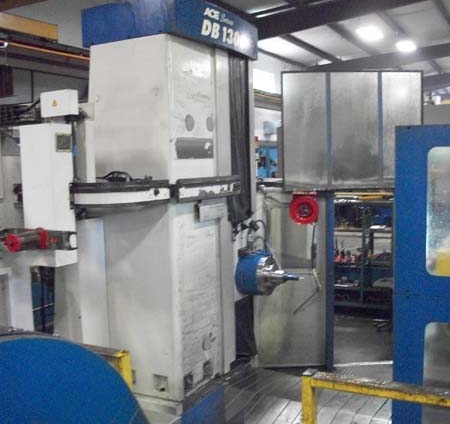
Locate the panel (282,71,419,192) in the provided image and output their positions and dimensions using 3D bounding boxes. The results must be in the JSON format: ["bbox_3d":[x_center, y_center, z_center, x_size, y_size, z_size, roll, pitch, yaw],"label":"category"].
[{"bbox_3d":[1.477,-0.948,6.400,1.615,1.361,0.050,-2,6,-2],"label":"panel"}]

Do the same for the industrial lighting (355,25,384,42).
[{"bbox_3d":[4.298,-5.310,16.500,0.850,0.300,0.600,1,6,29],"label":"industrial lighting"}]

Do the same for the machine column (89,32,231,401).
[{"bbox_3d":[-0.471,0.035,4.545,0.739,2.673,0.809,2,7,29],"label":"machine column"}]

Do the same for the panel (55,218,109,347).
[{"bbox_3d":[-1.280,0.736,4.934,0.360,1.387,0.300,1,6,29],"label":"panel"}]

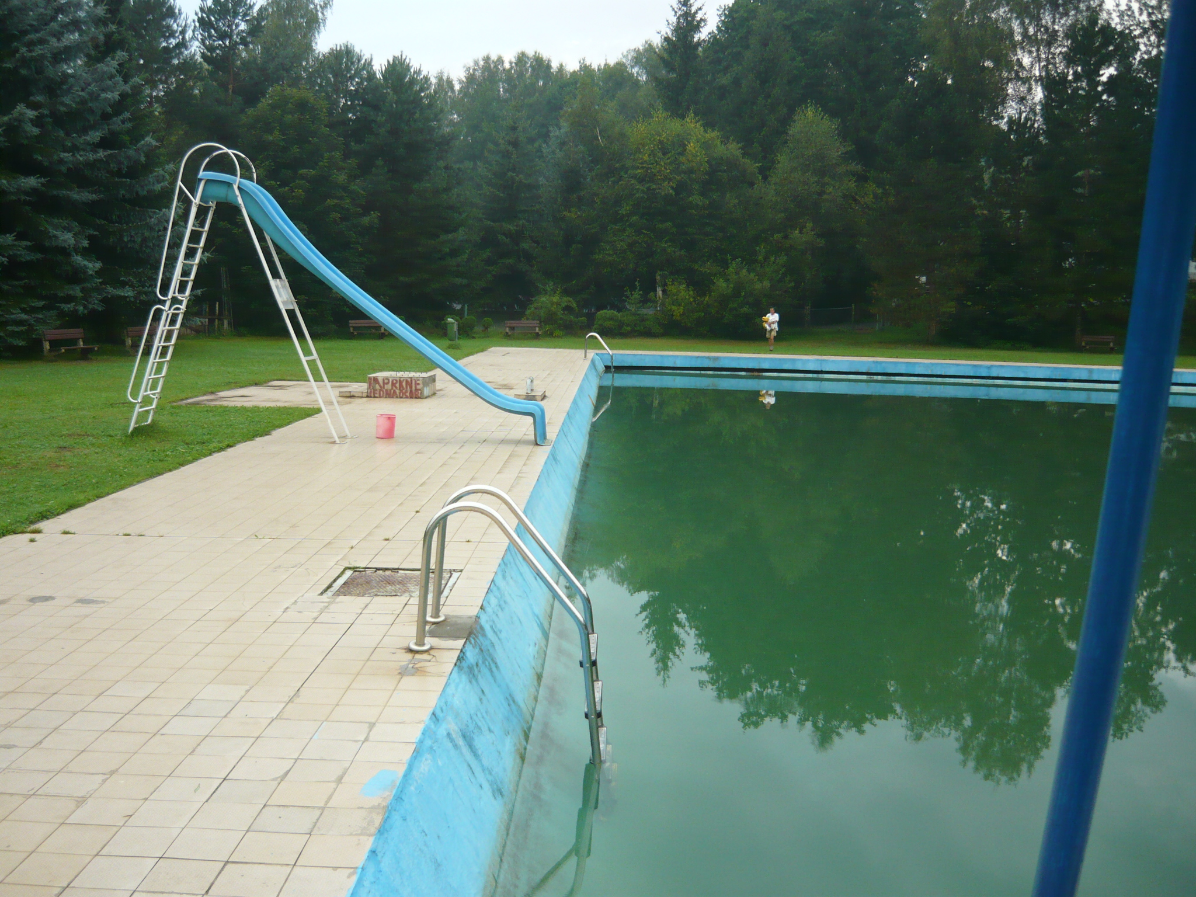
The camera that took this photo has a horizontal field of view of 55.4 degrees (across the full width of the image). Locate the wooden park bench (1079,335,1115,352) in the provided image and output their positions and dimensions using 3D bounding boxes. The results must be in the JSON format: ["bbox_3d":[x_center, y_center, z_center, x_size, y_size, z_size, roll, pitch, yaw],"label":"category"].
[{"bbox_3d":[25.396,-5.321,57.813,1.620,0.750,0.650,2,8,1],"label":"wooden park bench"}]

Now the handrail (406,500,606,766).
[{"bbox_3d":[-0.459,1.000,6.264,1.100,1.500,0.540,2,8,1],"label":"handrail"}]

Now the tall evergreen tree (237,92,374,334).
[{"bbox_3d":[-12.415,-10.198,48.323,6.066,10.697,5.900,2,8,1],"label":"tall evergreen tree"}]

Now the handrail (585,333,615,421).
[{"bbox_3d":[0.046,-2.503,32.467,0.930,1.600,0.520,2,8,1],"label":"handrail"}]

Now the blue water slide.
[{"bbox_3d":[-2.788,-1.763,14.315,4.410,3.201,0.500,3,8,5],"label":"blue water slide"}]

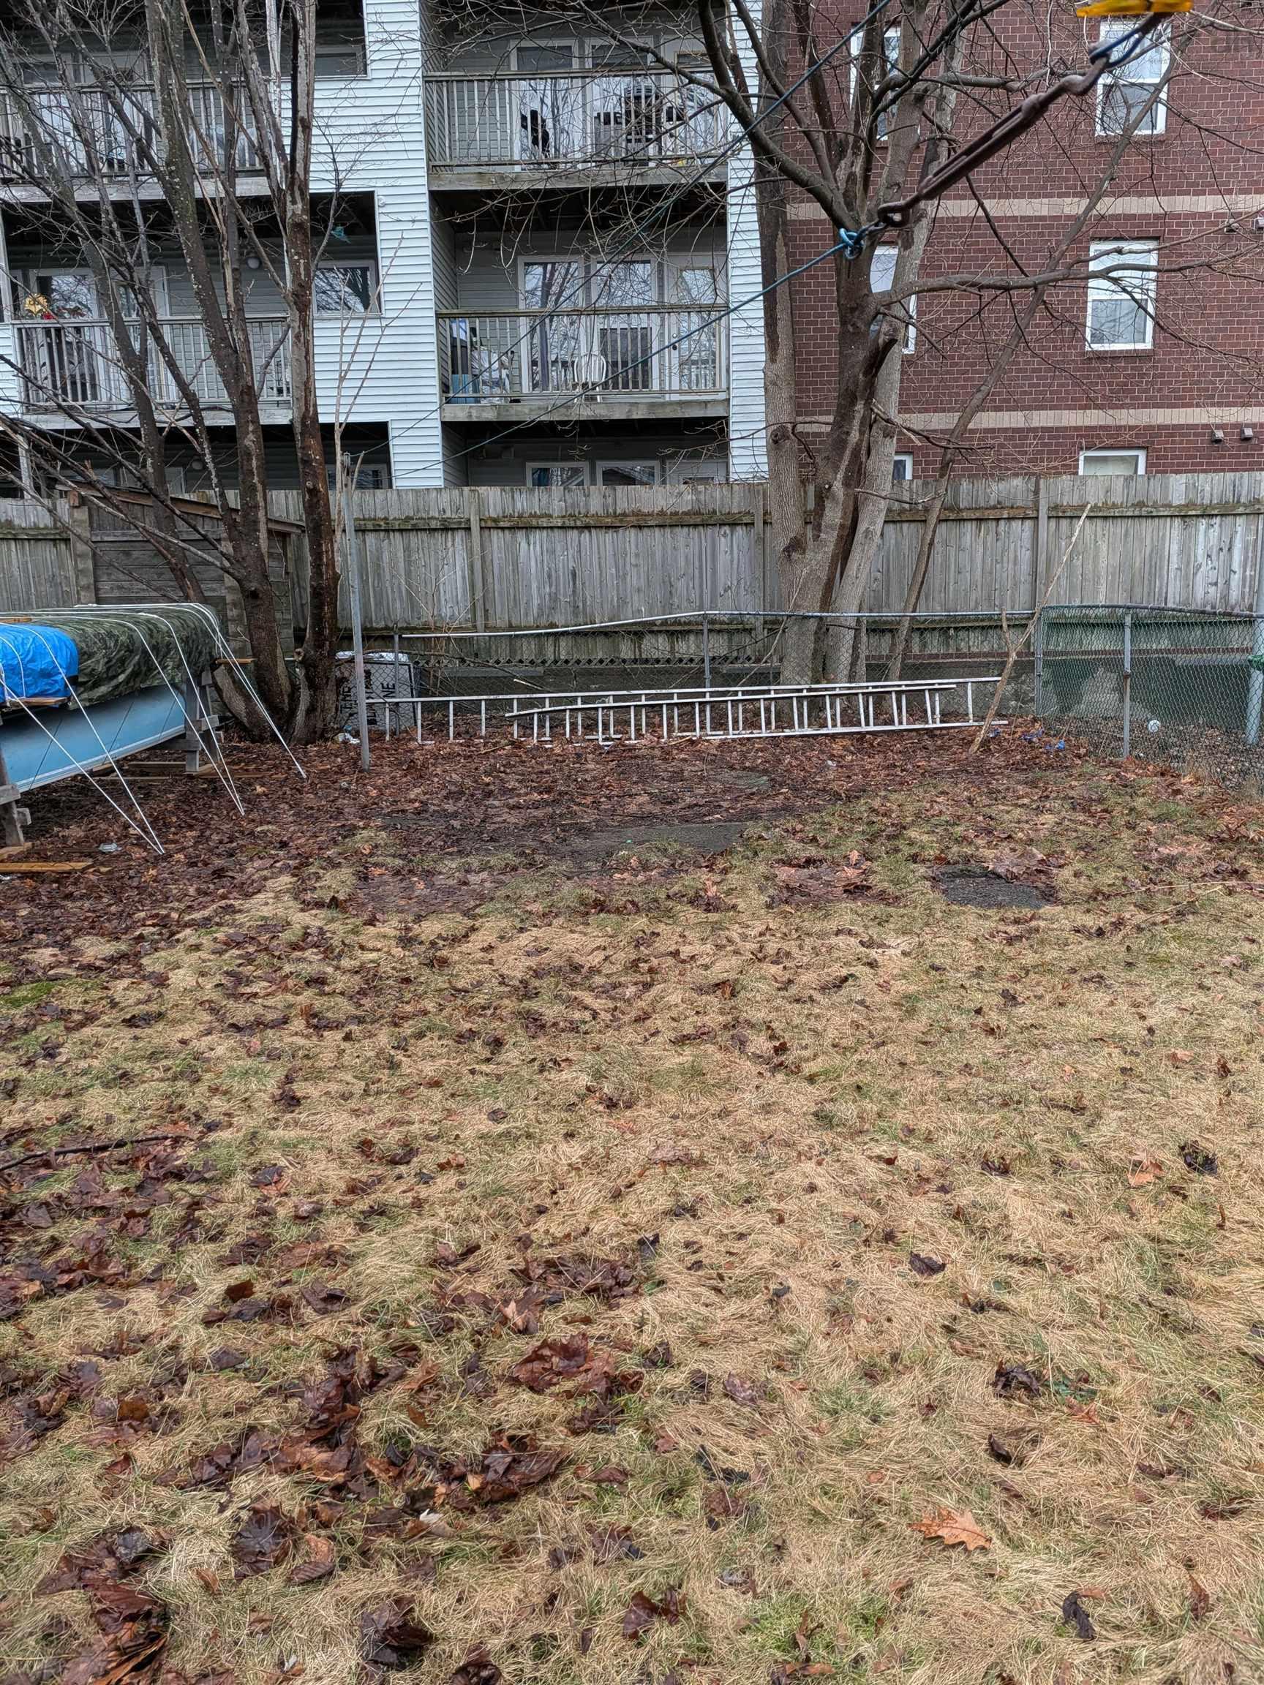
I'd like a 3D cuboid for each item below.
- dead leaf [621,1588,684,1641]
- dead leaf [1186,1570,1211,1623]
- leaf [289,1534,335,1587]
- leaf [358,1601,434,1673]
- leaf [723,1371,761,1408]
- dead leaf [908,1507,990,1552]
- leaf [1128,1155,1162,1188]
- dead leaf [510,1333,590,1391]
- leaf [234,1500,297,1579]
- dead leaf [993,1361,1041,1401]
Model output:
[{"bbox_3d":[0.025,1.103,1.673,0.091,0.040,0.055,-4,11,-13],"label":"dead leaf"},{"bbox_3d":[0.815,1.084,1.680,0.030,0.025,0.079,3,12,19],"label":"dead leaf"},{"bbox_3d":[-0.482,1.094,1.779,0.060,0.040,0.077,1,11,9],"label":"leaf"},{"bbox_3d":[-0.331,1.116,1.644,0.097,0.045,0.091,-5,12,-19],"label":"leaf"},{"bbox_3d":[0.200,1.007,2.147,0.049,0.030,0.090,-10,14,-38],"label":"leaf"},{"bbox_3d":[0.497,1.064,1.821,0.118,0.025,0.068,4,12,25],"label":"dead leaf"},{"bbox_3d":[1.269,0.829,2.946,0.104,0.040,0.091,-8,13,-30],"label":"leaf"},{"bbox_3d":[-0.141,0.996,2.246,0.112,0.045,0.162,9,15,43],"label":"dead leaf"},{"bbox_3d":[-0.574,1.087,1.825,0.089,0.040,0.122,-3,11,-8],"label":"leaf"},{"bbox_3d":[0.709,0.993,2.160,0.083,0.045,0.072,1,11,11],"label":"dead leaf"}]

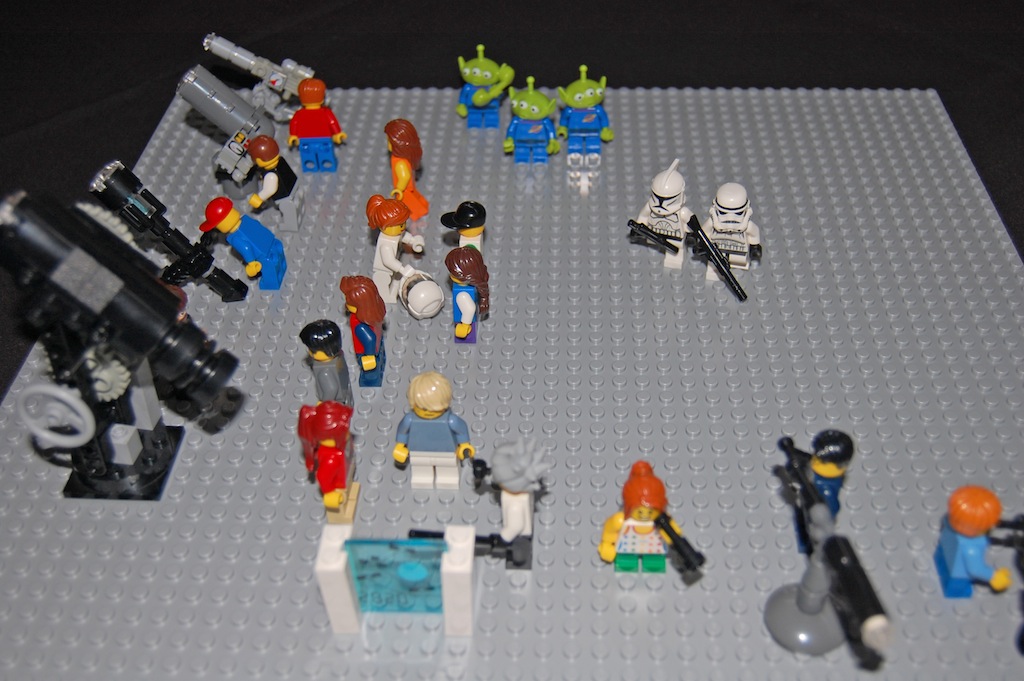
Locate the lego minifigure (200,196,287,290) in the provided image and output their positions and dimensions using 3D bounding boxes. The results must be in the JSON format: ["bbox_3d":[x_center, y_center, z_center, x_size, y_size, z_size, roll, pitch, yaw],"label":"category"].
[{"bbox_3d":[-0.106,-0.039,0.437,0.030,0.038,0.025,1,40,3],"label":"lego minifigure"}]

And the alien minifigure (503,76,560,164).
[{"bbox_3d":[0.009,-0.099,0.499,0.026,0.043,0.013,1,40,3],"label":"alien minifigure"}]

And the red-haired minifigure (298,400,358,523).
[{"bbox_3d":[-0.056,0.038,0.345,0.018,0.044,0.025,1,42,3],"label":"red-haired minifigure"}]

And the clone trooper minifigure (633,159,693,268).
[{"bbox_3d":[0.060,-0.049,0.435,0.025,0.046,0.019,16,43,19],"label":"clone trooper minifigure"}]

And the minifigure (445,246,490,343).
[{"bbox_3d":[-0.016,-0.018,0.410,0.016,0.038,0.025,1,42,3],"label":"minifigure"}]

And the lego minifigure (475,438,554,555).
[{"bbox_3d":[0.001,0.046,0.322,0.022,0.044,0.024,1,40,3],"label":"lego minifigure"}]

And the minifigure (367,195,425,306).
[{"bbox_3d":[-0.045,-0.036,0.424,0.019,0.042,0.024,1,40,3],"label":"minifigure"}]

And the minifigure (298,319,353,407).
[{"bbox_3d":[-0.062,0.011,0.372,0.014,0.043,0.025,1,40,3],"label":"minifigure"}]

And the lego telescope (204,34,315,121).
[{"bbox_3d":[-0.119,-0.130,0.535,0.055,0.044,0.022,1,42,3],"label":"lego telescope"}]

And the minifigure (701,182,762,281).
[{"bbox_3d":[0.085,-0.044,0.429,0.024,0.041,0.016,1,40,3],"label":"minifigure"}]

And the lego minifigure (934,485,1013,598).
[{"bbox_3d":[0.131,0.056,0.311,0.019,0.035,0.024,1,40,3],"label":"lego minifigure"}]

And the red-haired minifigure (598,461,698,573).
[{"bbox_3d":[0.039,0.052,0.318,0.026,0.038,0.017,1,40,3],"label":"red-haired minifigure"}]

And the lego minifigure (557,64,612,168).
[{"bbox_3d":[0.033,-0.103,0.499,0.025,0.043,0.017,1,42,3],"label":"lego minifigure"}]

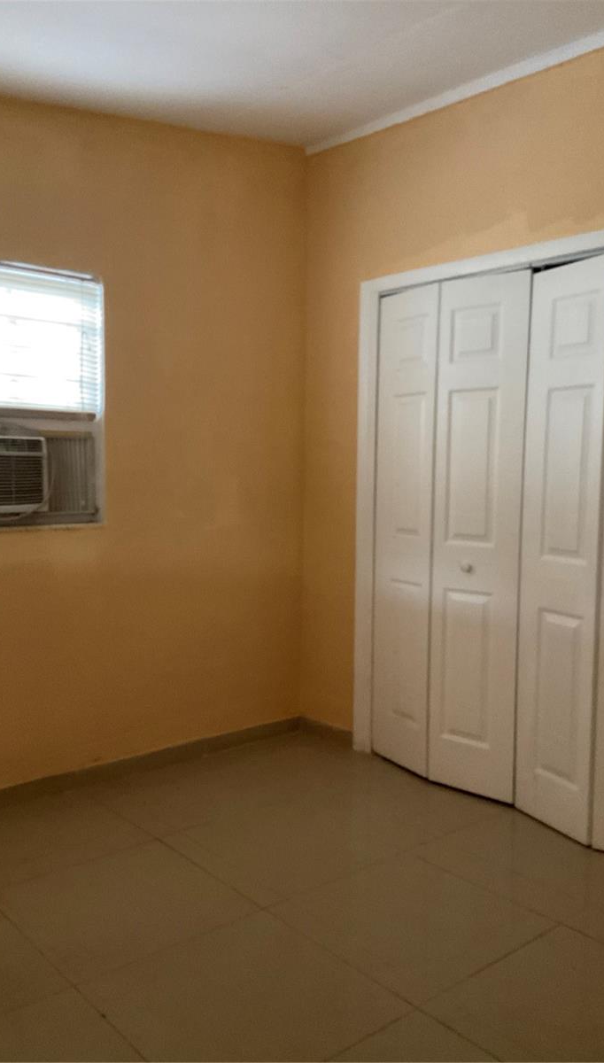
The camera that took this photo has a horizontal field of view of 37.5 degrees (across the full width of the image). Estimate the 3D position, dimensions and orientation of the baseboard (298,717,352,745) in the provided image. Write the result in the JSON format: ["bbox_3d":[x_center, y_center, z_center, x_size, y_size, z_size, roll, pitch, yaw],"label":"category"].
[{"bbox_3d":[0.116,0.949,4.220,0.014,0.080,0.376,-4,6,-40],"label":"baseboard"}]

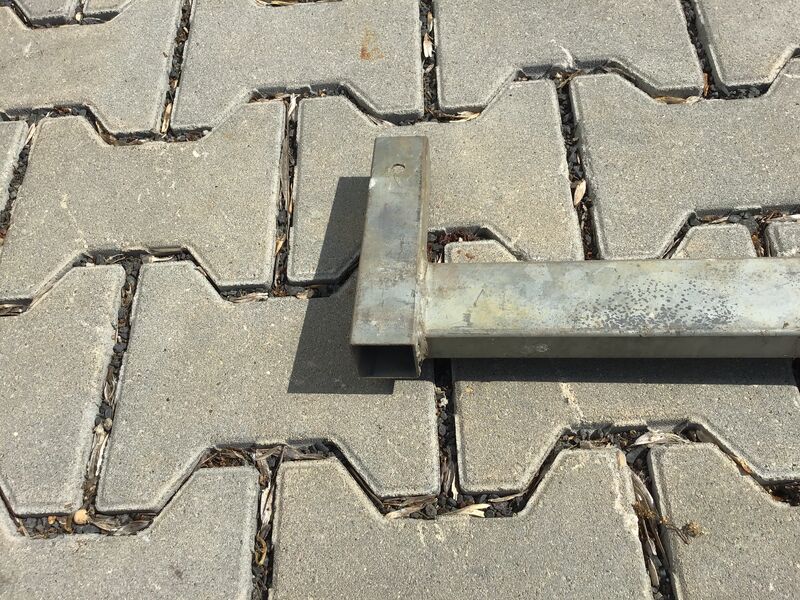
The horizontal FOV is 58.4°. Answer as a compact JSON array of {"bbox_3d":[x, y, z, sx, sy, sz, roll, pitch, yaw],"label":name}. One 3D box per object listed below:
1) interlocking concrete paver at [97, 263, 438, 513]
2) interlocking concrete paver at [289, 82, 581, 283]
[{"bbox_3d":[-0.077,0.061,0.489,0.202,0.070,0.174,-4,60,3],"label":"interlocking concrete paver"},{"bbox_3d":[0.025,-0.075,0.557,0.202,0.070,0.174,-3,60,3],"label":"interlocking concrete paver"}]

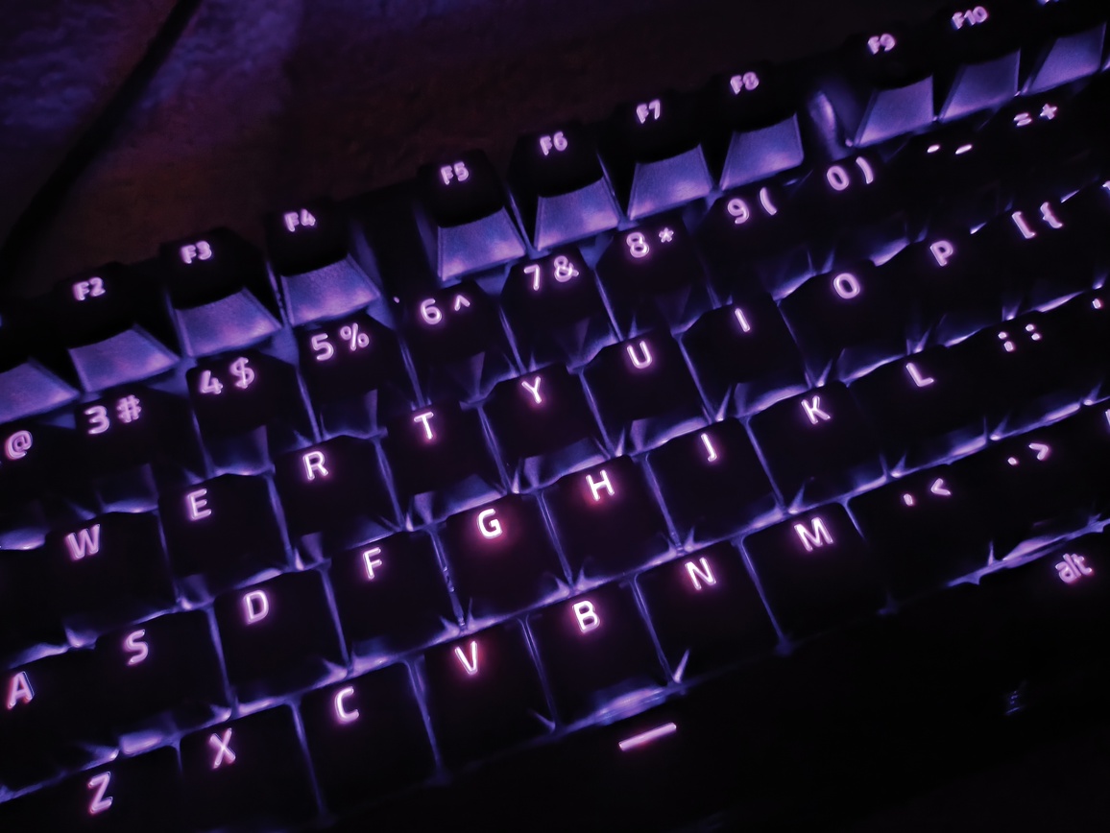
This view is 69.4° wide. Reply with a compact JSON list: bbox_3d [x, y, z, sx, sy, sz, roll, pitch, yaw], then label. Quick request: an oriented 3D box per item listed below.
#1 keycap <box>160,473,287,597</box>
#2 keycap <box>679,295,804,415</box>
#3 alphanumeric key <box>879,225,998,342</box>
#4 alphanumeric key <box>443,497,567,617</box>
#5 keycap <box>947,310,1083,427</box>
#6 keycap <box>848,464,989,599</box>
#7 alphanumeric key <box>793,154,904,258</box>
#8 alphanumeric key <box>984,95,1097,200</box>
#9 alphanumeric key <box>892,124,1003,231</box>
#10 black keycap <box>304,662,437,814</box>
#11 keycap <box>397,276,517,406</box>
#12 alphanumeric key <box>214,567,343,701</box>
[{"bbox_3d":[-0.056,0.020,0.132,0.018,0.010,0.018,-19,73,-5],"label":"keycap"},{"bbox_3d":[0.034,-0.011,0.140,0.018,0.010,0.018,-19,73,-5],"label":"keycap"},{"bbox_3d":[0.070,-0.023,0.144,0.018,0.010,0.018,-19,73,-5],"label":"alphanumeric key"},{"bbox_3d":[-0.009,0.022,0.130,0.018,0.008,0.018,-19,72,-5],"label":"alphanumeric key"},{"bbox_3d":[0.081,-0.008,0.139,0.018,0.008,0.018,-19,73,-5],"label":"keycap"},{"bbox_3d":[0.060,0.018,0.131,0.018,0.009,0.018,-19,73,-5],"label":"keycap"},{"bbox_3d":[0.055,-0.038,0.148,0.018,0.011,0.018,-19,73,-5],"label":"alphanumeric key"},{"bbox_3d":[0.090,-0.051,0.151,0.018,0.011,0.018,-19,72,-6],"label":"alphanumeric key"},{"bbox_3d":[0.072,-0.045,0.150,0.018,0.011,0.018,-19,72,-6],"label":"alphanumeric key"},{"bbox_3d":[-0.030,0.049,0.123,0.018,0.009,0.018,-19,73,-5],"label":"black keycap"},{"bbox_3d":[-0.017,-0.014,0.141,0.018,0.011,0.018,-19,72,-5],"label":"keycap"},{"bbox_3d":[-0.045,0.035,0.128,0.018,0.008,0.018,-19,73,-5],"label":"alphanumeric key"}]

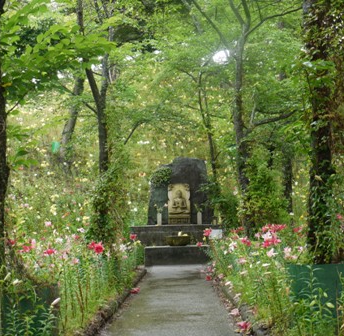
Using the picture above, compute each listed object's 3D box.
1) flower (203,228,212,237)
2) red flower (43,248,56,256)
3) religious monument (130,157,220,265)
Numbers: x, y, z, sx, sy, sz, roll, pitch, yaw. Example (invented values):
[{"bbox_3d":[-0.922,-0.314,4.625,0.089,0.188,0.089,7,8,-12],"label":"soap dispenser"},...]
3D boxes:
[{"bbox_3d":[0.578,1.051,9.700,0.160,0.130,0.140,-2,-2,17],"label":"flower"},{"bbox_3d":[-1.543,1.065,7.500,0.170,0.100,0.160,-1,-2,-11],"label":"red flower"},{"bbox_3d":[0.130,0.985,14.150,2.170,2.500,1.400,-1,-2,-2],"label":"religious monument"}]

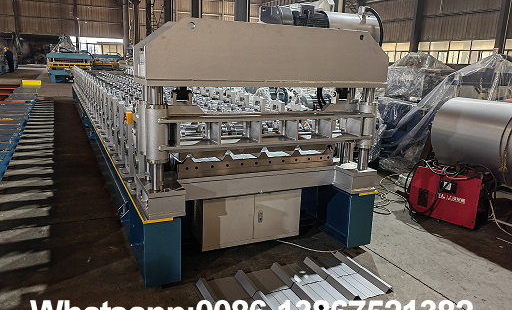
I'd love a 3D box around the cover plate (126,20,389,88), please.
[{"bbox_3d":[0.093,-0.620,2.536,1.642,0.362,0.379,-4,14,-26],"label":"cover plate"}]

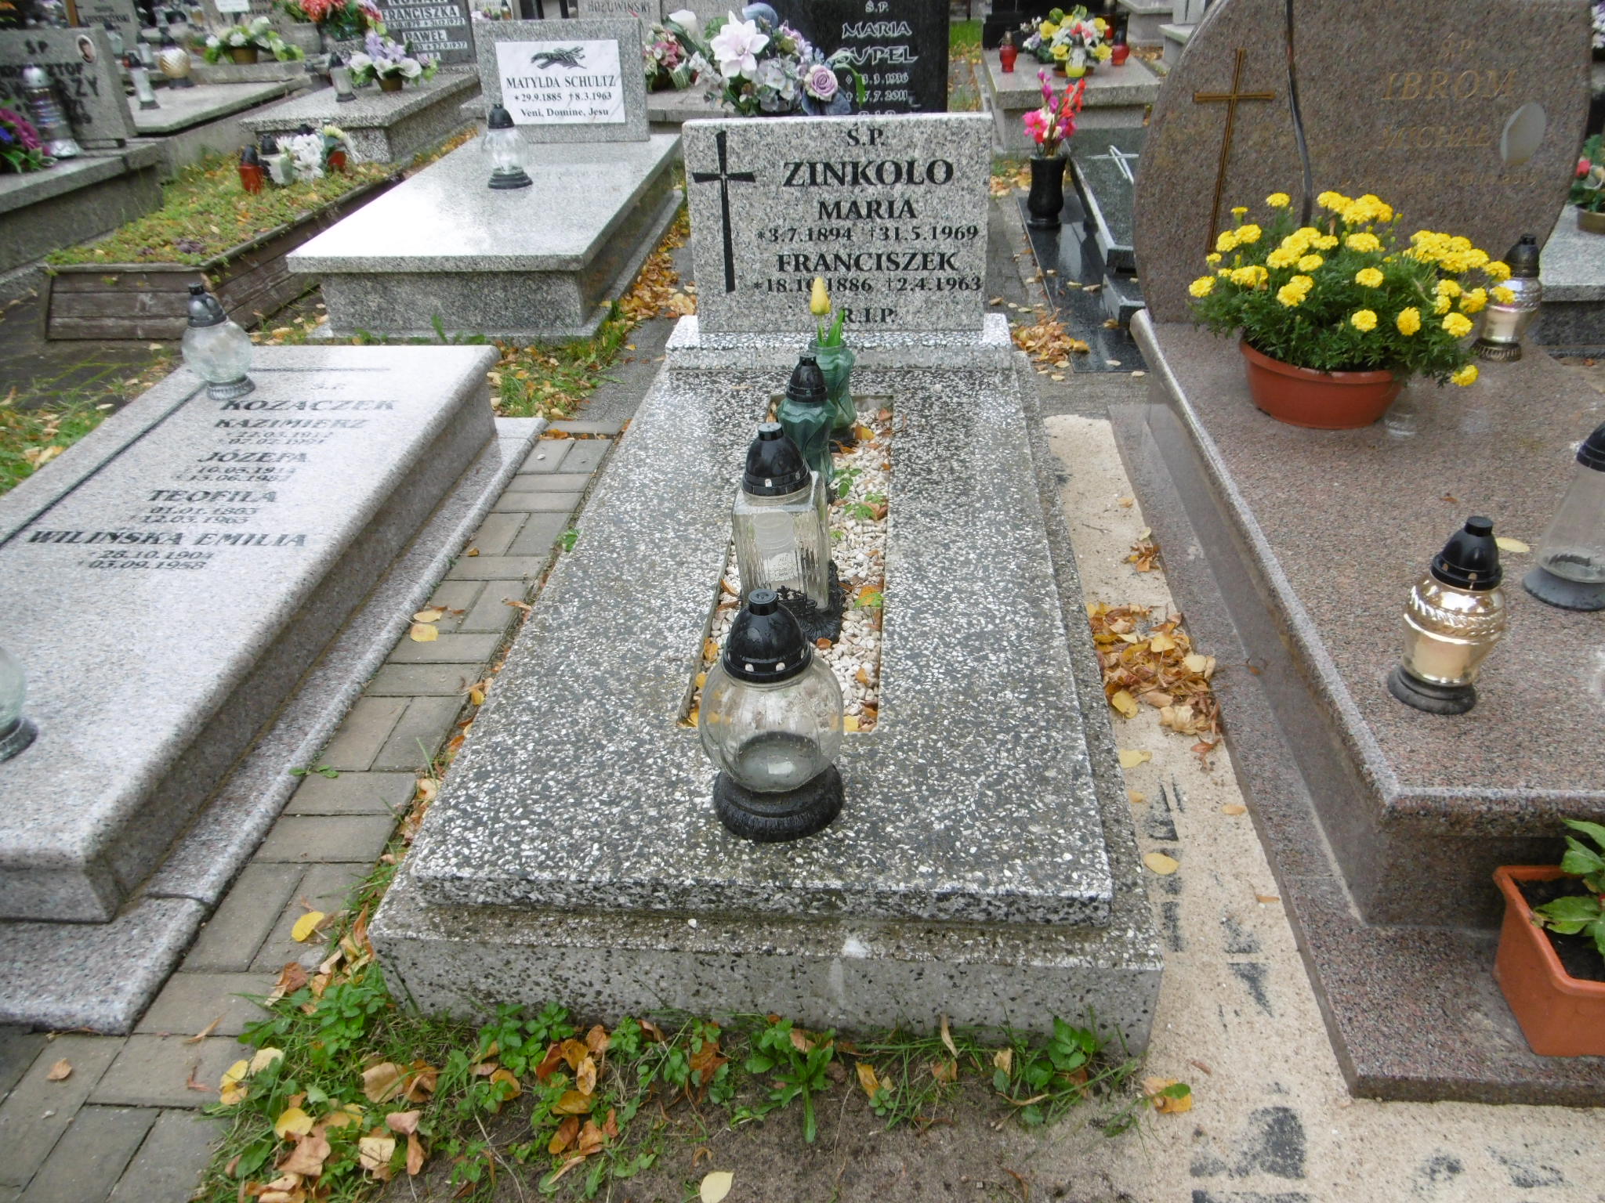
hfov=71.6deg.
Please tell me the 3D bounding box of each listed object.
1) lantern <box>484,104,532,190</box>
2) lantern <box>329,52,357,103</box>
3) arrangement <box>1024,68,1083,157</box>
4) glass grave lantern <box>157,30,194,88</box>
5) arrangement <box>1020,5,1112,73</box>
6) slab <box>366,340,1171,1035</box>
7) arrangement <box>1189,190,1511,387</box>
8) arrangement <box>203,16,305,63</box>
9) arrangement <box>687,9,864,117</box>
[{"bbox_3d":[-1.136,-1.753,4.274,0.180,0.281,0.180,1,33,5],"label":"lantern"},{"bbox_3d":[-2.567,-2.921,6.191,0.105,0.243,0.105,0,33,6],"label":"lantern"},{"bbox_3d":[0.923,-1.798,4.124,0.220,0.310,0.180,0,33,6],"label":"arrangement"},{"bbox_3d":[-4.009,-3.479,7.116,0.200,0.312,0.200,1,33,5],"label":"glass grave lantern"},{"bbox_3d":[1.402,-2.975,5.896,0.480,0.315,0.360,1,33,5],"label":"arrangement"},{"bbox_3d":[0.031,-0.078,2.154,0.937,0.220,1.960,1,33,5],"label":"slab"},{"bbox_3d":[0.970,-0.559,1.997,0.510,0.310,0.420,0,33,6],"label":"arrangement"},{"bbox_3d":[-3.559,-3.651,7.222,0.600,0.261,0.360,1,33,5],"label":"arrangement"},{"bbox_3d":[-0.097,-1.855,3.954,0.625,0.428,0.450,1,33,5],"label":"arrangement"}]

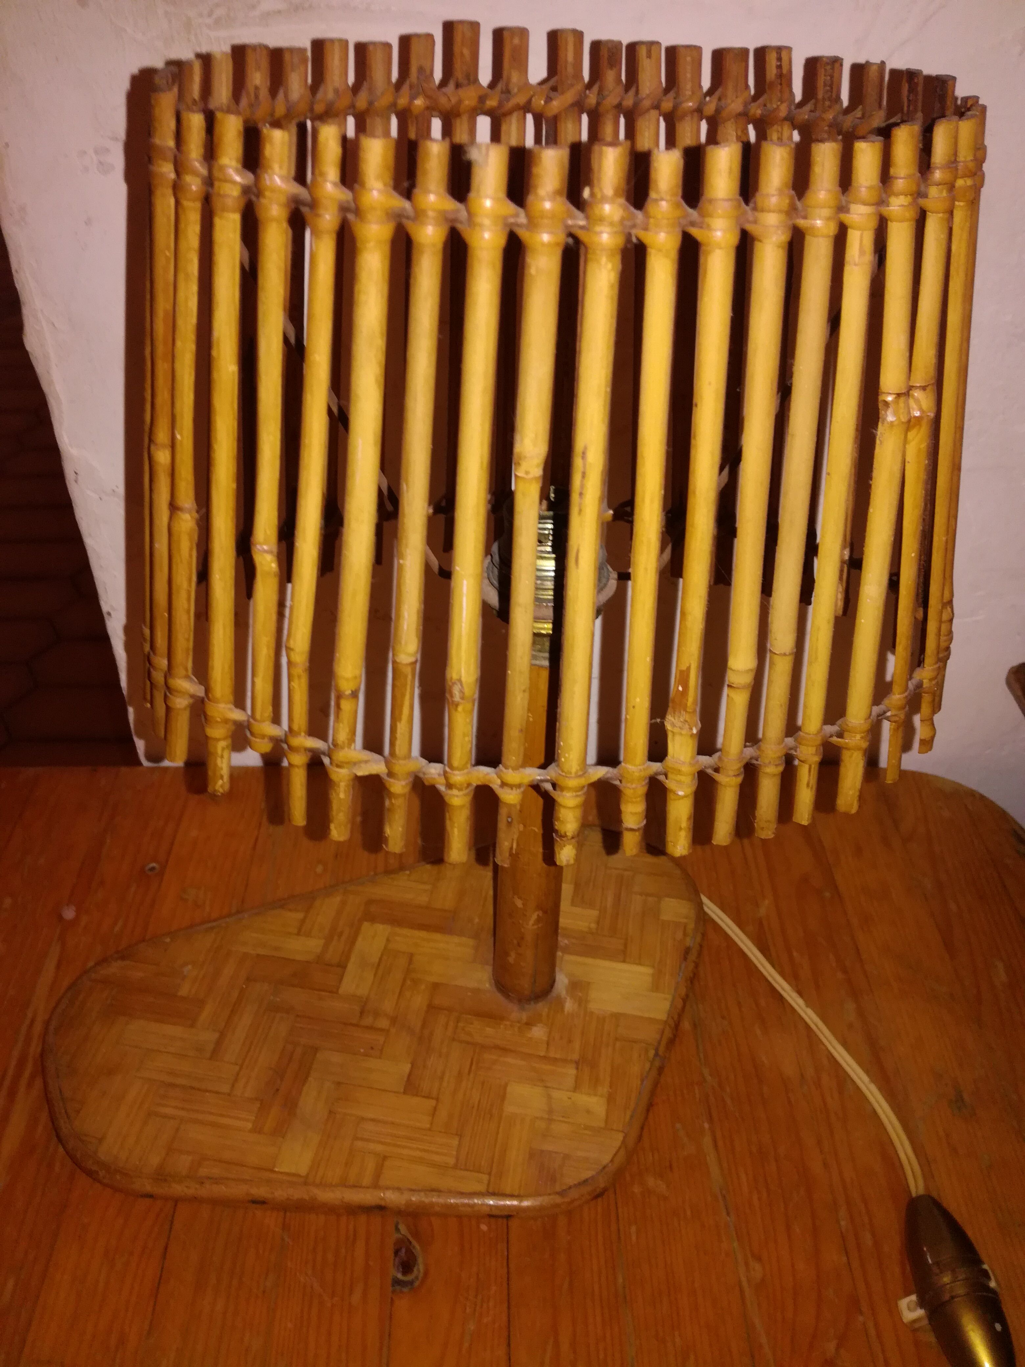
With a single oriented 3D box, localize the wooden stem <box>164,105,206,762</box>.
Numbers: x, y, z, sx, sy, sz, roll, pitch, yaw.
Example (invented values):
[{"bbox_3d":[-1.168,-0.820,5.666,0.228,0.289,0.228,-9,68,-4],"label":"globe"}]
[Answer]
[{"bbox_3d":[-0.096,-0.054,0.310,0.007,0.209,0.007,35,42,22],"label":"wooden stem"}]

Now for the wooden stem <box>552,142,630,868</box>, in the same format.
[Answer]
[{"bbox_3d":[0.019,-0.030,0.290,0.008,0.211,0.008,-1,35,-3],"label":"wooden stem"}]

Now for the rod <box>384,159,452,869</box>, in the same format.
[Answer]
[{"bbox_3d":[-0.028,-0.033,0.292,0.008,0.211,0.008,9,35,2],"label":"rod"}]

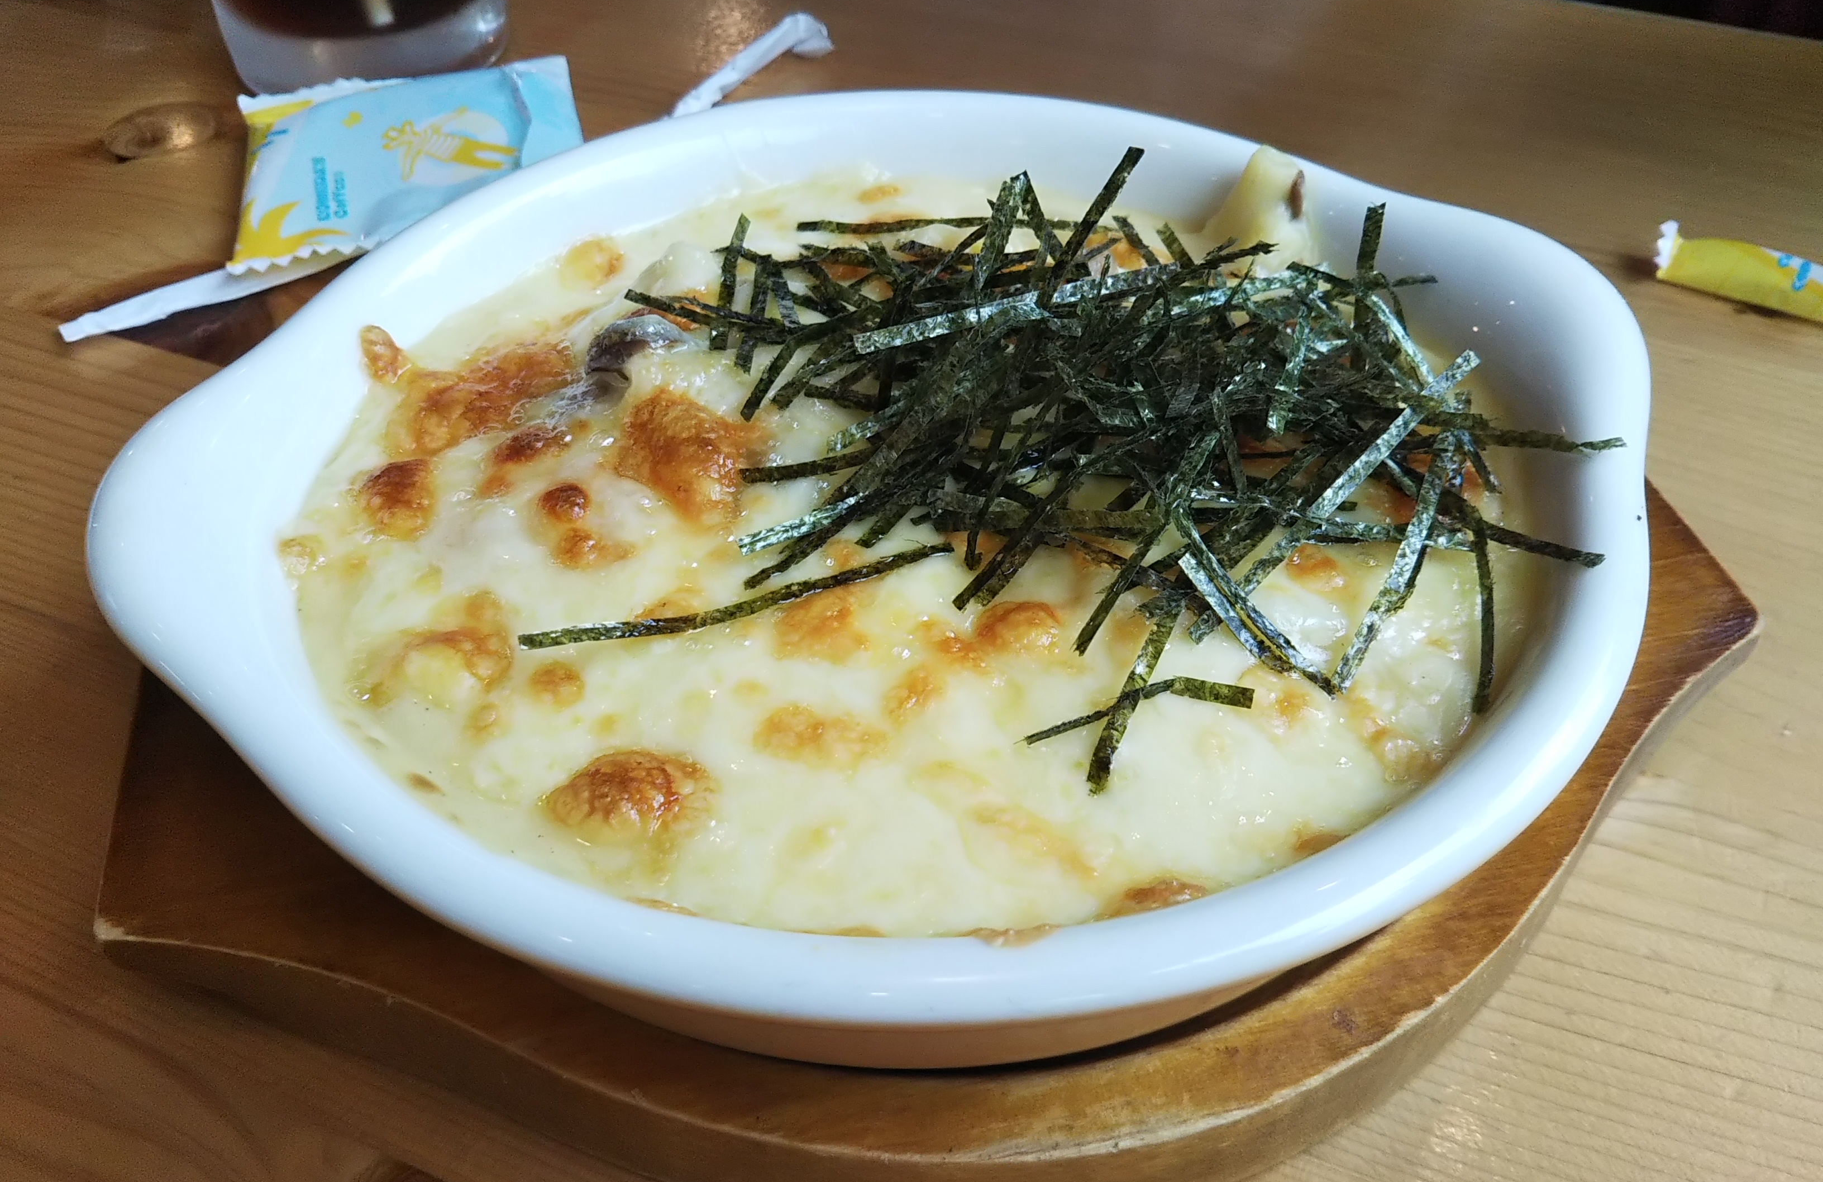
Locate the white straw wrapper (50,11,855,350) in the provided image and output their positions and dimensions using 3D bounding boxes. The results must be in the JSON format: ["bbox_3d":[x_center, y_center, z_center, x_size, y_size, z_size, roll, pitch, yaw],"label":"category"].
[{"bbox_3d":[-0.087,-0.095,0.343,0.194,0.011,0.018,-32,51,-31],"label":"white straw wrapper"}]

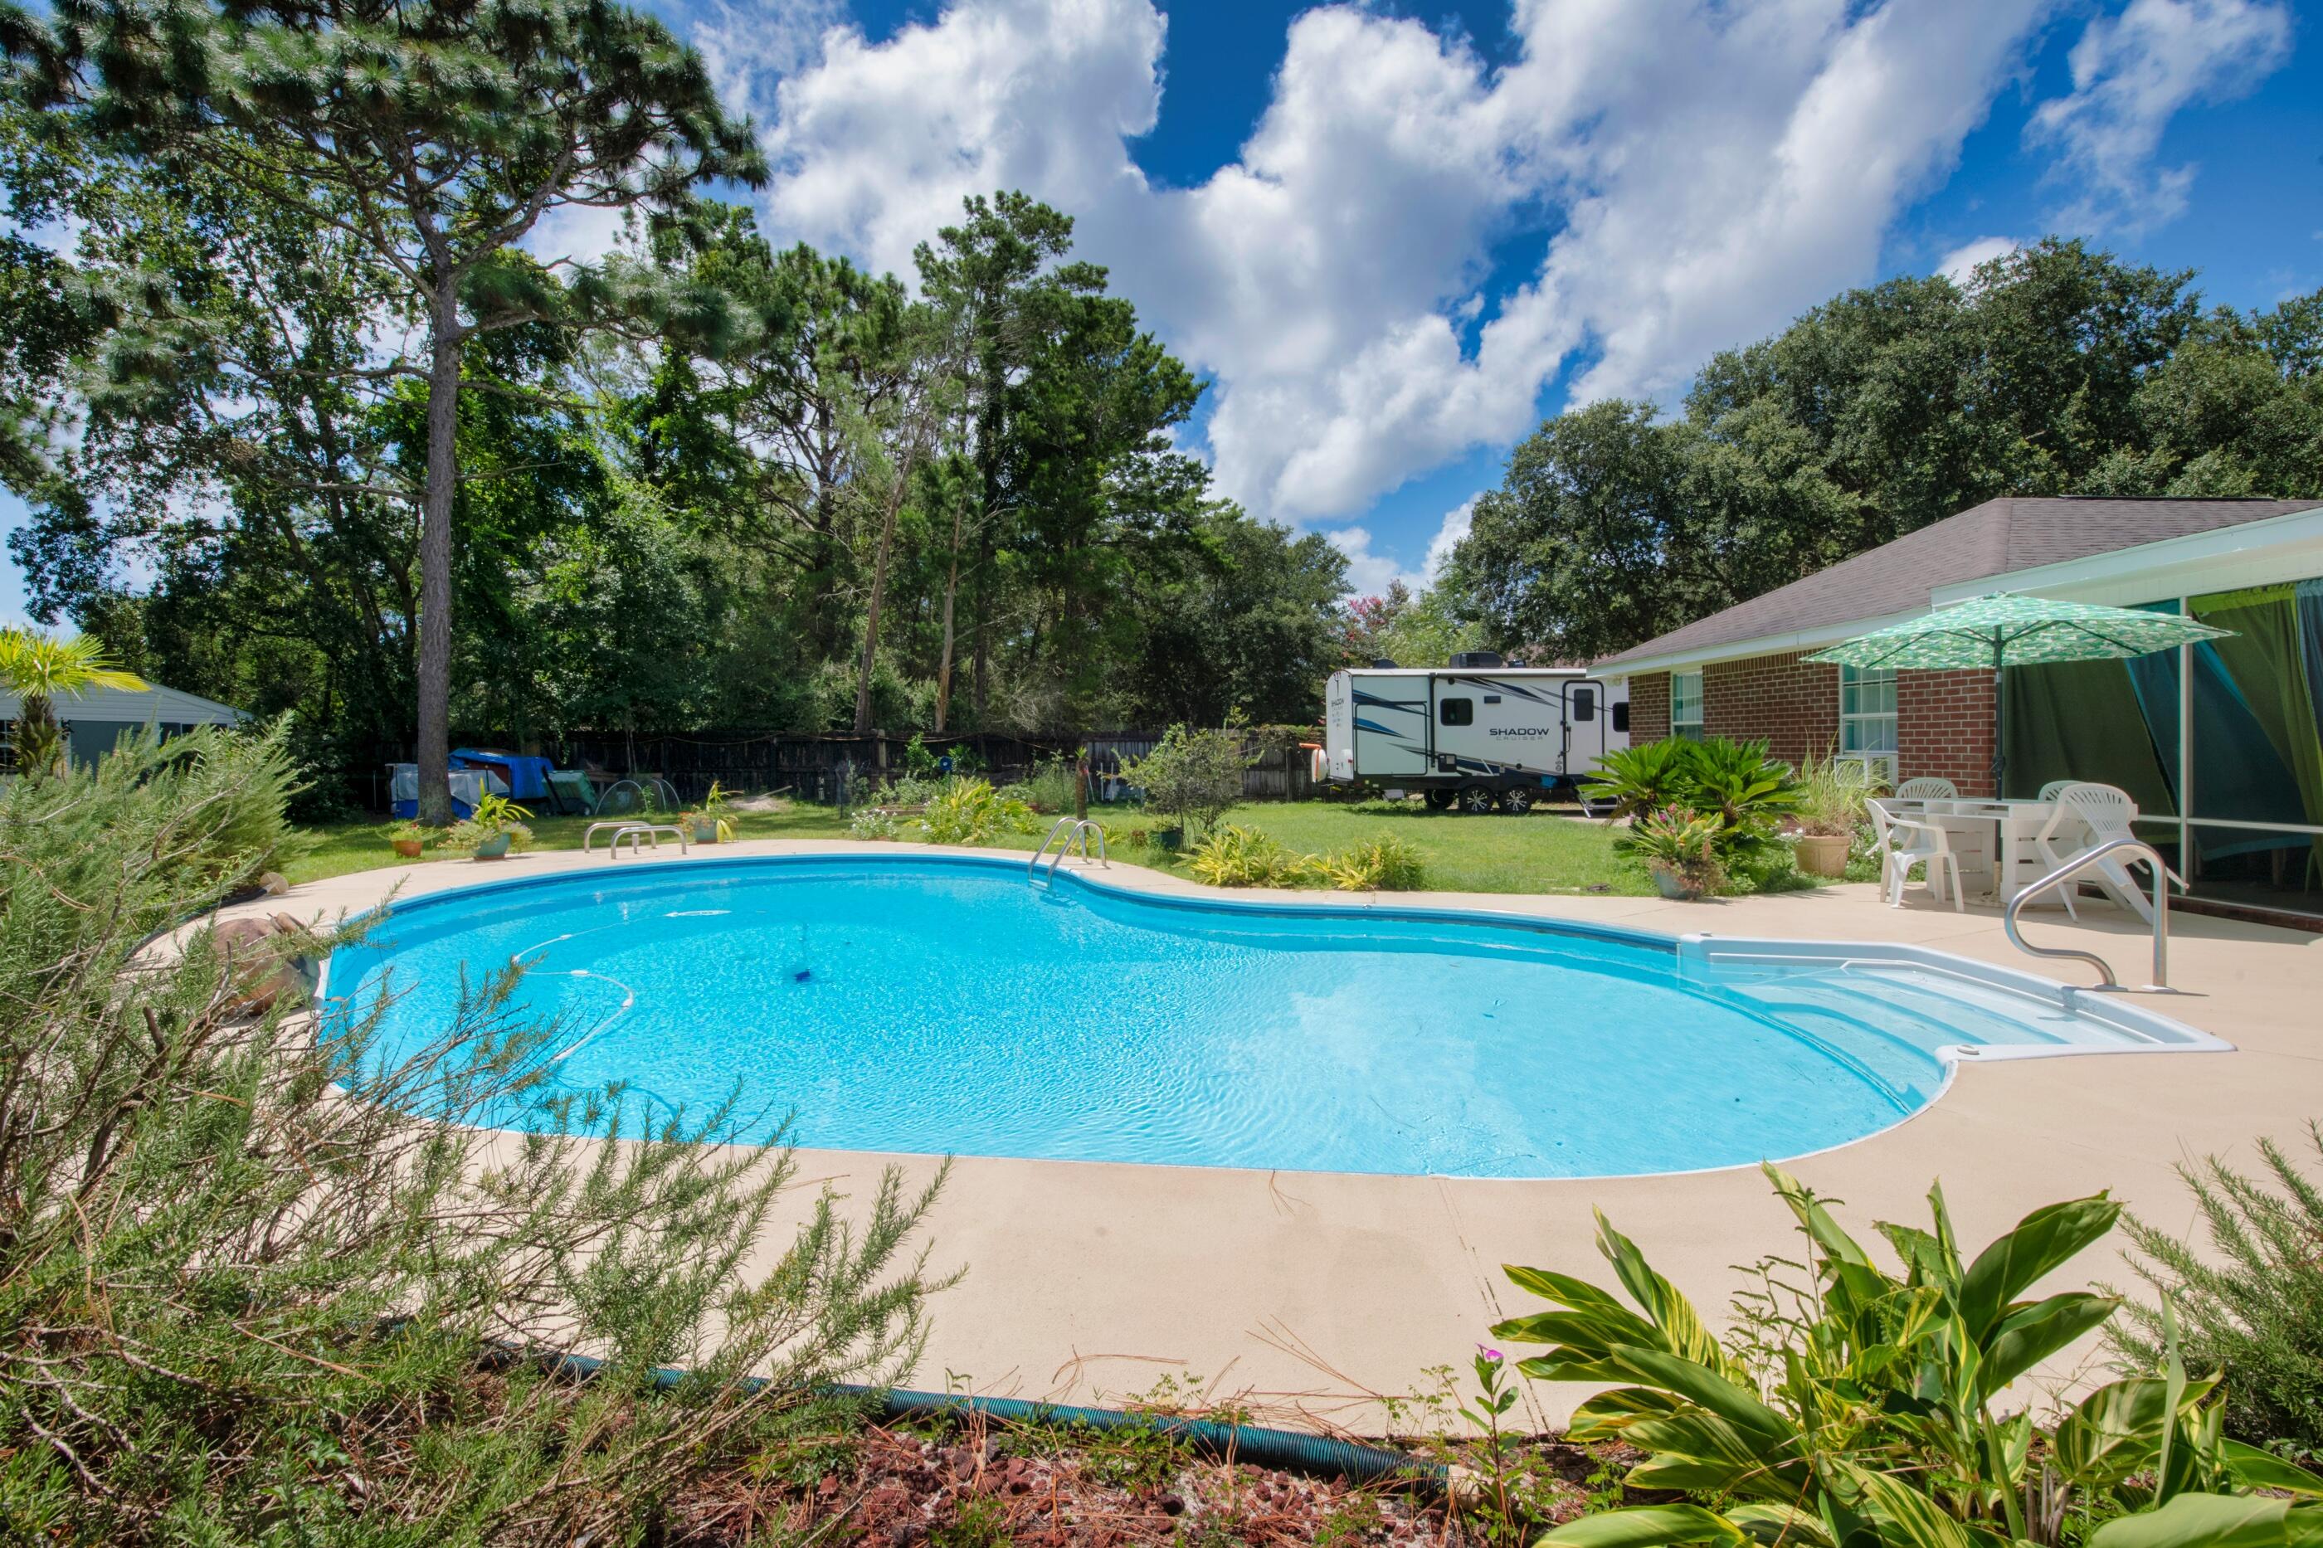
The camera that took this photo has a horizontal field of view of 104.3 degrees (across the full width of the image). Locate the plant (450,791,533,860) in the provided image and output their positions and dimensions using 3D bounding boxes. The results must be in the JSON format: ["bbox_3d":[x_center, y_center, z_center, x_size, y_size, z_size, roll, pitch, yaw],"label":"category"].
[{"bbox_3d":[-7.712,0.606,10.419,0.770,0.770,0.750,-1,2,-36],"label":"plant"}]

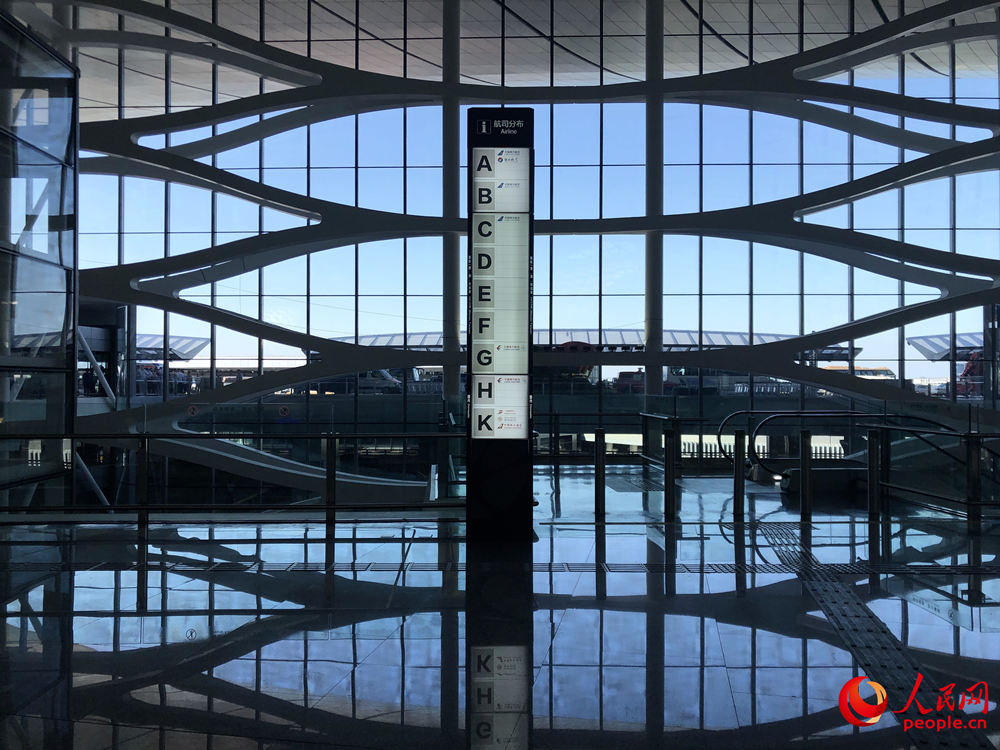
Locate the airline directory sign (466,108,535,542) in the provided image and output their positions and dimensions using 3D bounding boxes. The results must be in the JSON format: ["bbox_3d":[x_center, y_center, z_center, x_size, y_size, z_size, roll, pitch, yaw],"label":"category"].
[{"bbox_3d":[0.007,-0.452,7.550,0.610,3.950,0.380,0,0,0],"label":"airline directory sign"}]

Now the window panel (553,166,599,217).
[{"bbox_3d":[3.000,-7.080,31.800,1.880,2.370,0.100,0,0,2],"label":"window panel"}]

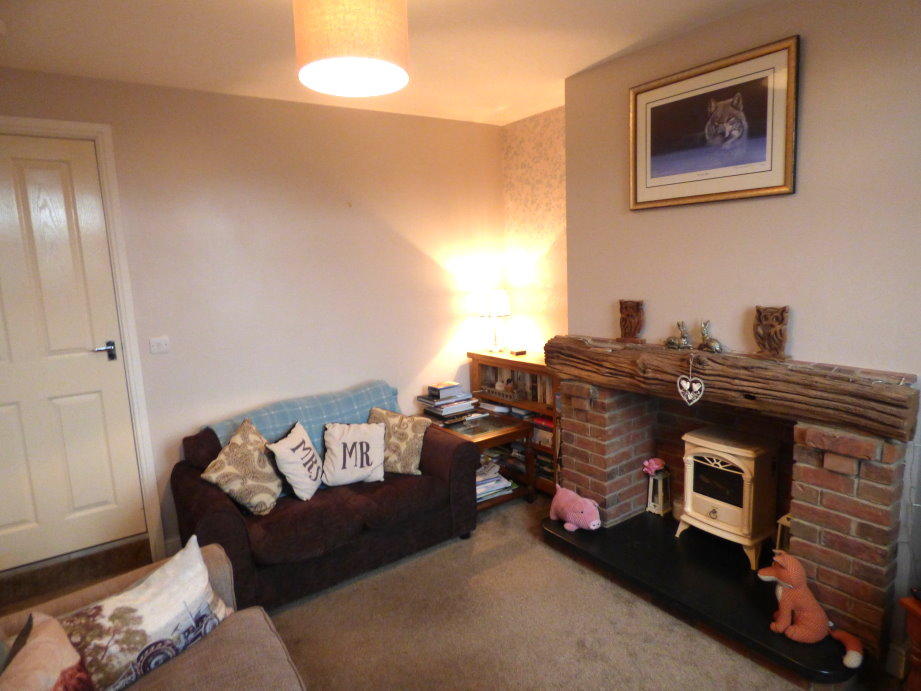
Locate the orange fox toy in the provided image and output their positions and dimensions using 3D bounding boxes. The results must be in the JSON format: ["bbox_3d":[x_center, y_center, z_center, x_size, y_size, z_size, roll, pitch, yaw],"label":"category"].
[{"bbox_3d":[1.284,0.940,1.960,0.330,0.300,0.190,4,11,36],"label":"orange fox toy"}]

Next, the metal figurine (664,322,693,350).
[{"bbox_3d":[1.010,-0.052,2.450,0.052,0.125,0.100,-8,10,-34],"label":"metal figurine"}]

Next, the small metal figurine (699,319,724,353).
[{"bbox_3d":[1.102,-0.038,2.328,0.050,0.128,0.090,-8,10,-34],"label":"small metal figurine"}]

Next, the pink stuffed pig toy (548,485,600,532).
[{"bbox_3d":[0.641,0.896,2.945,0.145,0.185,0.270,-8,10,-34],"label":"pink stuffed pig toy"}]

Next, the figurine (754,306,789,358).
[{"bbox_3d":[1.246,-0.051,2.123,0.080,0.205,0.108,-8,10,-34],"label":"figurine"}]

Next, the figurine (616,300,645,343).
[{"bbox_3d":[0.857,-0.123,2.676,0.080,0.205,0.108,-8,10,-34],"label":"figurine"}]

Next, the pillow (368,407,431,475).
[{"bbox_3d":[-0.365,0.564,3.083,0.360,0.360,0.130,9,-17,-9],"label":"pillow"}]

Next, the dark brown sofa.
[{"bbox_3d":[-0.717,0.732,2.941,1.460,0.815,0.770,-8,10,-34],"label":"dark brown sofa"}]

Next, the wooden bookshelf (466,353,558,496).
[{"bbox_3d":[0.457,0.503,3.579,0.300,0.870,0.850,-9,11,-37],"label":"wooden bookshelf"}]

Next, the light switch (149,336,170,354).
[{"bbox_3d":[-1.568,0.002,2.775,0.088,0.087,0.012,-7,10,-30],"label":"light switch"}]

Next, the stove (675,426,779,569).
[{"bbox_3d":[1.285,0.721,2.579,0.240,0.540,0.390,-9,11,-37],"label":"stove"}]

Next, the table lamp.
[{"bbox_3d":[0.252,-0.180,3.822,0.235,0.450,0.235,-2,8,0],"label":"table lamp"}]

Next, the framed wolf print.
[{"bbox_3d":[1.034,-0.894,2.266,0.030,0.562,0.720,-9,11,-37],"label":"framed wolf print"}]

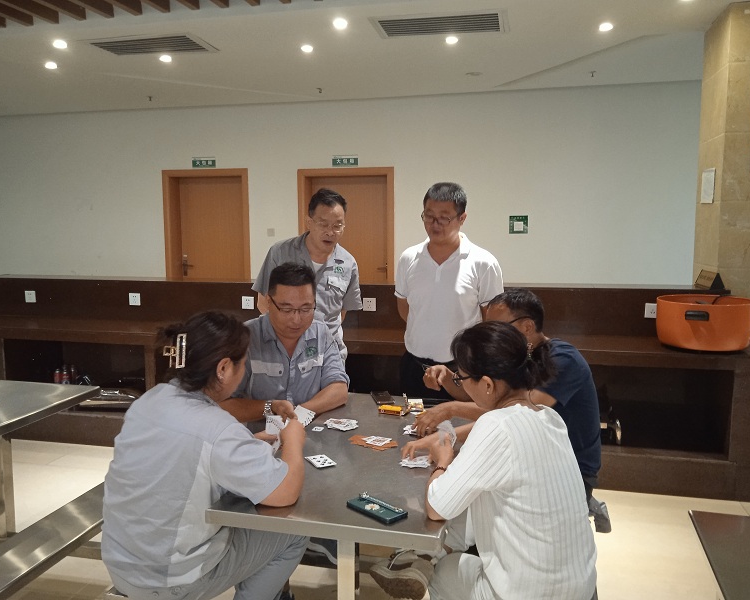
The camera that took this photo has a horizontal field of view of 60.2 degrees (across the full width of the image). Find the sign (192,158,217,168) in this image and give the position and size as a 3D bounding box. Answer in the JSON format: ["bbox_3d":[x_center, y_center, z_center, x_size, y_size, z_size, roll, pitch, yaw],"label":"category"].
[{"bbox_3d":[-1.852,-1.488,7.016,0.287,0.112,0.020,2,7,14],"label":"sign"}]

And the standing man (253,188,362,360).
[{"bbox_3d":[-0.314,0.300,3.057,0.520,1.610,0.420,-2,7,-21],"label":"standing man"}]

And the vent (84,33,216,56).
[{"bbox_3d":[-1.608,-1.829,4.670,0.800,0.040,0.430,2,7,14],"label":"vent"}]

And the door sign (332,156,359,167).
[{"bbox_3d":[-0.302,-1.423,6.635,0.284,0.107,0.020,2,7,14],"label":"door sign"}]

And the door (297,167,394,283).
[{"bbox_3d":[-0.292,-0.340,6.817,1.027,2.042,0.150,2,7,14],"label":"door"}]

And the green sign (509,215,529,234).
[{"bbox_3d":[1.399,-0.732,6.287,0.180,0.183,0.015,2,7,14],"label":"green sign"}]

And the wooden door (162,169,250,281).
[{"bbox_3d":[-1.830,-0.395,7.195,1.027,2.064,0.150,2,7,14],"label":"wooden door"}]

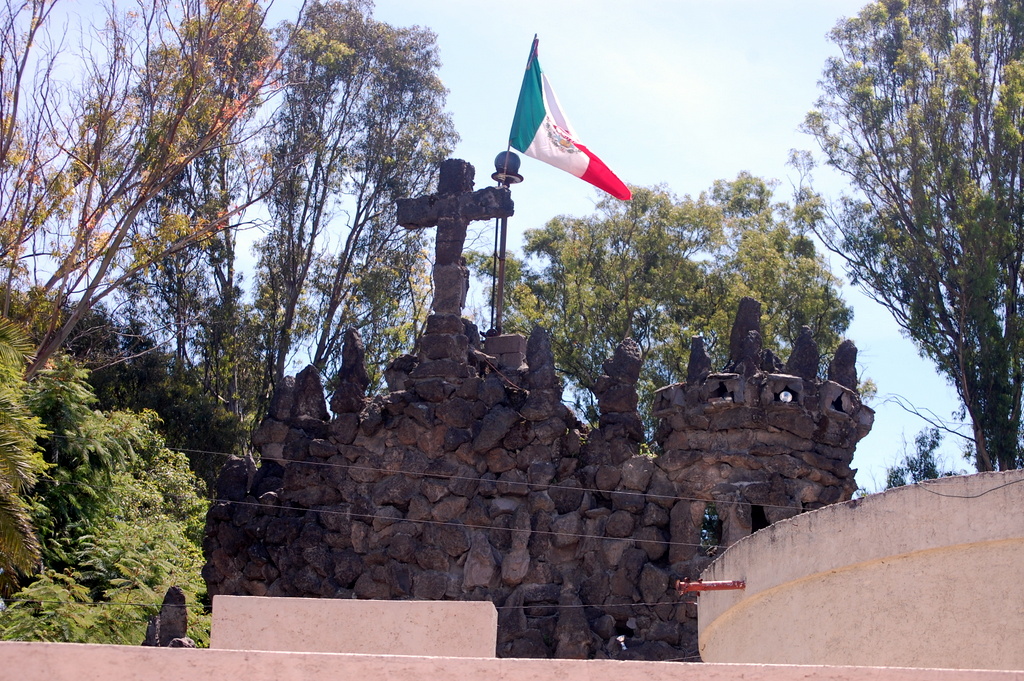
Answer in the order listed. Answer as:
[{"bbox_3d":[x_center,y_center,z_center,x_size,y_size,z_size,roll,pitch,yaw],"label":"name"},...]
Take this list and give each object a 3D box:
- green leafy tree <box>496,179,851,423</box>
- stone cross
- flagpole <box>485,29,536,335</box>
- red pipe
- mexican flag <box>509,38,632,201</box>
[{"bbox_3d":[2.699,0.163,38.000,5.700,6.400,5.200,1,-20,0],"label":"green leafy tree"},{"bbox_3d":[-0.587,-1.059,24.200,1.200,1.740,0.280,-4,-21,18],"label":"stone cross"},{"bbox_3d":[-0.005,-1.632,24.700,0.480,3.300,0.350,-4,-21,14],"label":"flagpole"},{"bbox_3d":[1.317,1.628,15.391,0.490,0.095,0.095,1,-19,-22],"label":"red pipe"},{"bbox_3d":[0.631,-2.342,24.700,1.220,1.680,0.450,-2,-20,9],"label":"mexican flag"}]

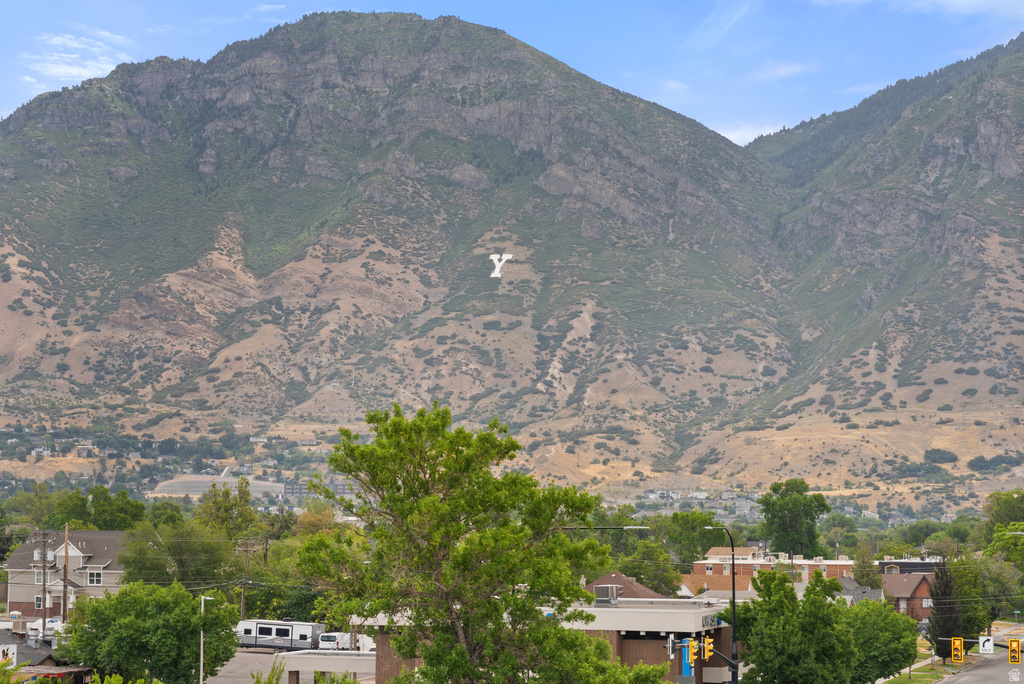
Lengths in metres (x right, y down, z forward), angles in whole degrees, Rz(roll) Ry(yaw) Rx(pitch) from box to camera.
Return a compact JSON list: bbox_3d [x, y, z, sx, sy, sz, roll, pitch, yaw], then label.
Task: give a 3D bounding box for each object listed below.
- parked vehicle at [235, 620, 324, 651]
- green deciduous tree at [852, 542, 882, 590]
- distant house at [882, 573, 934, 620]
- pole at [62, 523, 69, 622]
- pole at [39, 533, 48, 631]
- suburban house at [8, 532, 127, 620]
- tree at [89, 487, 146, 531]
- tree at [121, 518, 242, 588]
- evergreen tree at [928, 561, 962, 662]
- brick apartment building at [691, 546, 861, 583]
[{"bbox_3d":[-23.200,29.290,198.790,9.400,3.300,2.550,-3,-6,29],"label":"parked vehicle"},{"bbox_3d":[42.390,29.300,237.560,4.200,10.200,4.200,-2,-6,20],"label":"green deciduous tree"},{"bbox_3d":[49.570,31.850,247.210,8.800,6.900,8.500,-2,-6,21],"label":"distant house"},{"bbox_3d":[-53.980,28.256,240.438,0.380,12.890,0.380,0,-5,0],"label":"pole"},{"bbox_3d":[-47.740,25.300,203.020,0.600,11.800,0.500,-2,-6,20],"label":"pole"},{"bbox_3d":[-51.640,29.150,247.980,18.500,10.800,12.800,-2,-6,23],"label":"suburban house"},{"bbox_3d":[-65.184,33.069,328.359,10.500,18.290,10.500,0,-5,0],"label":"tree"},{"bbox_3d":[-40.019,27.873,238.464,14.000,13.320,13.000,0,-5,0],"label":"tree"},{"bbox_3d":[39.762,24.843,182.511,3.300,9.690,3.300,0,-5,0],"label":"evergreen tree"},{"bbox_3d":[48.700,40.029,349.824,30.000,7.900,14.000,-2,-5,20],"label":"brick apartment building"}]

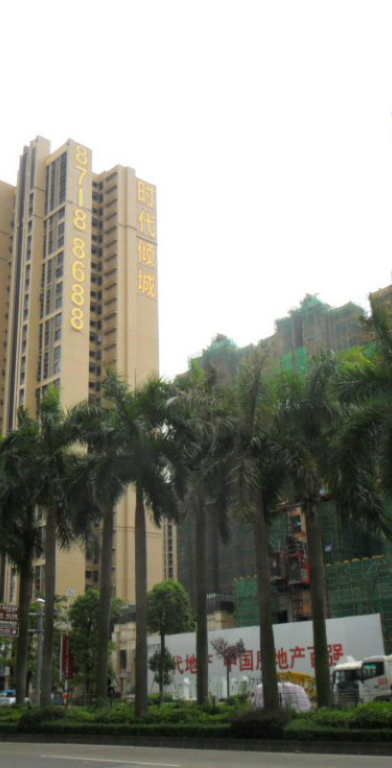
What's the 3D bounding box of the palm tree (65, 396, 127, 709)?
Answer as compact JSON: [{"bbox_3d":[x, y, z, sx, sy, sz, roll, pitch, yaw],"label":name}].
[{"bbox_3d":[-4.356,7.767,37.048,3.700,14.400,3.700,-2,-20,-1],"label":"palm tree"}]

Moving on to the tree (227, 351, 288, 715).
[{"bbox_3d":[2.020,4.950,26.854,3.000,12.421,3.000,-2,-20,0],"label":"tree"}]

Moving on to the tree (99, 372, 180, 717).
[{"bbox_3d":[-2.177,6.127,31.339,4.000,13.400,4.000,-2,-20,-1],"label":"tree"}]

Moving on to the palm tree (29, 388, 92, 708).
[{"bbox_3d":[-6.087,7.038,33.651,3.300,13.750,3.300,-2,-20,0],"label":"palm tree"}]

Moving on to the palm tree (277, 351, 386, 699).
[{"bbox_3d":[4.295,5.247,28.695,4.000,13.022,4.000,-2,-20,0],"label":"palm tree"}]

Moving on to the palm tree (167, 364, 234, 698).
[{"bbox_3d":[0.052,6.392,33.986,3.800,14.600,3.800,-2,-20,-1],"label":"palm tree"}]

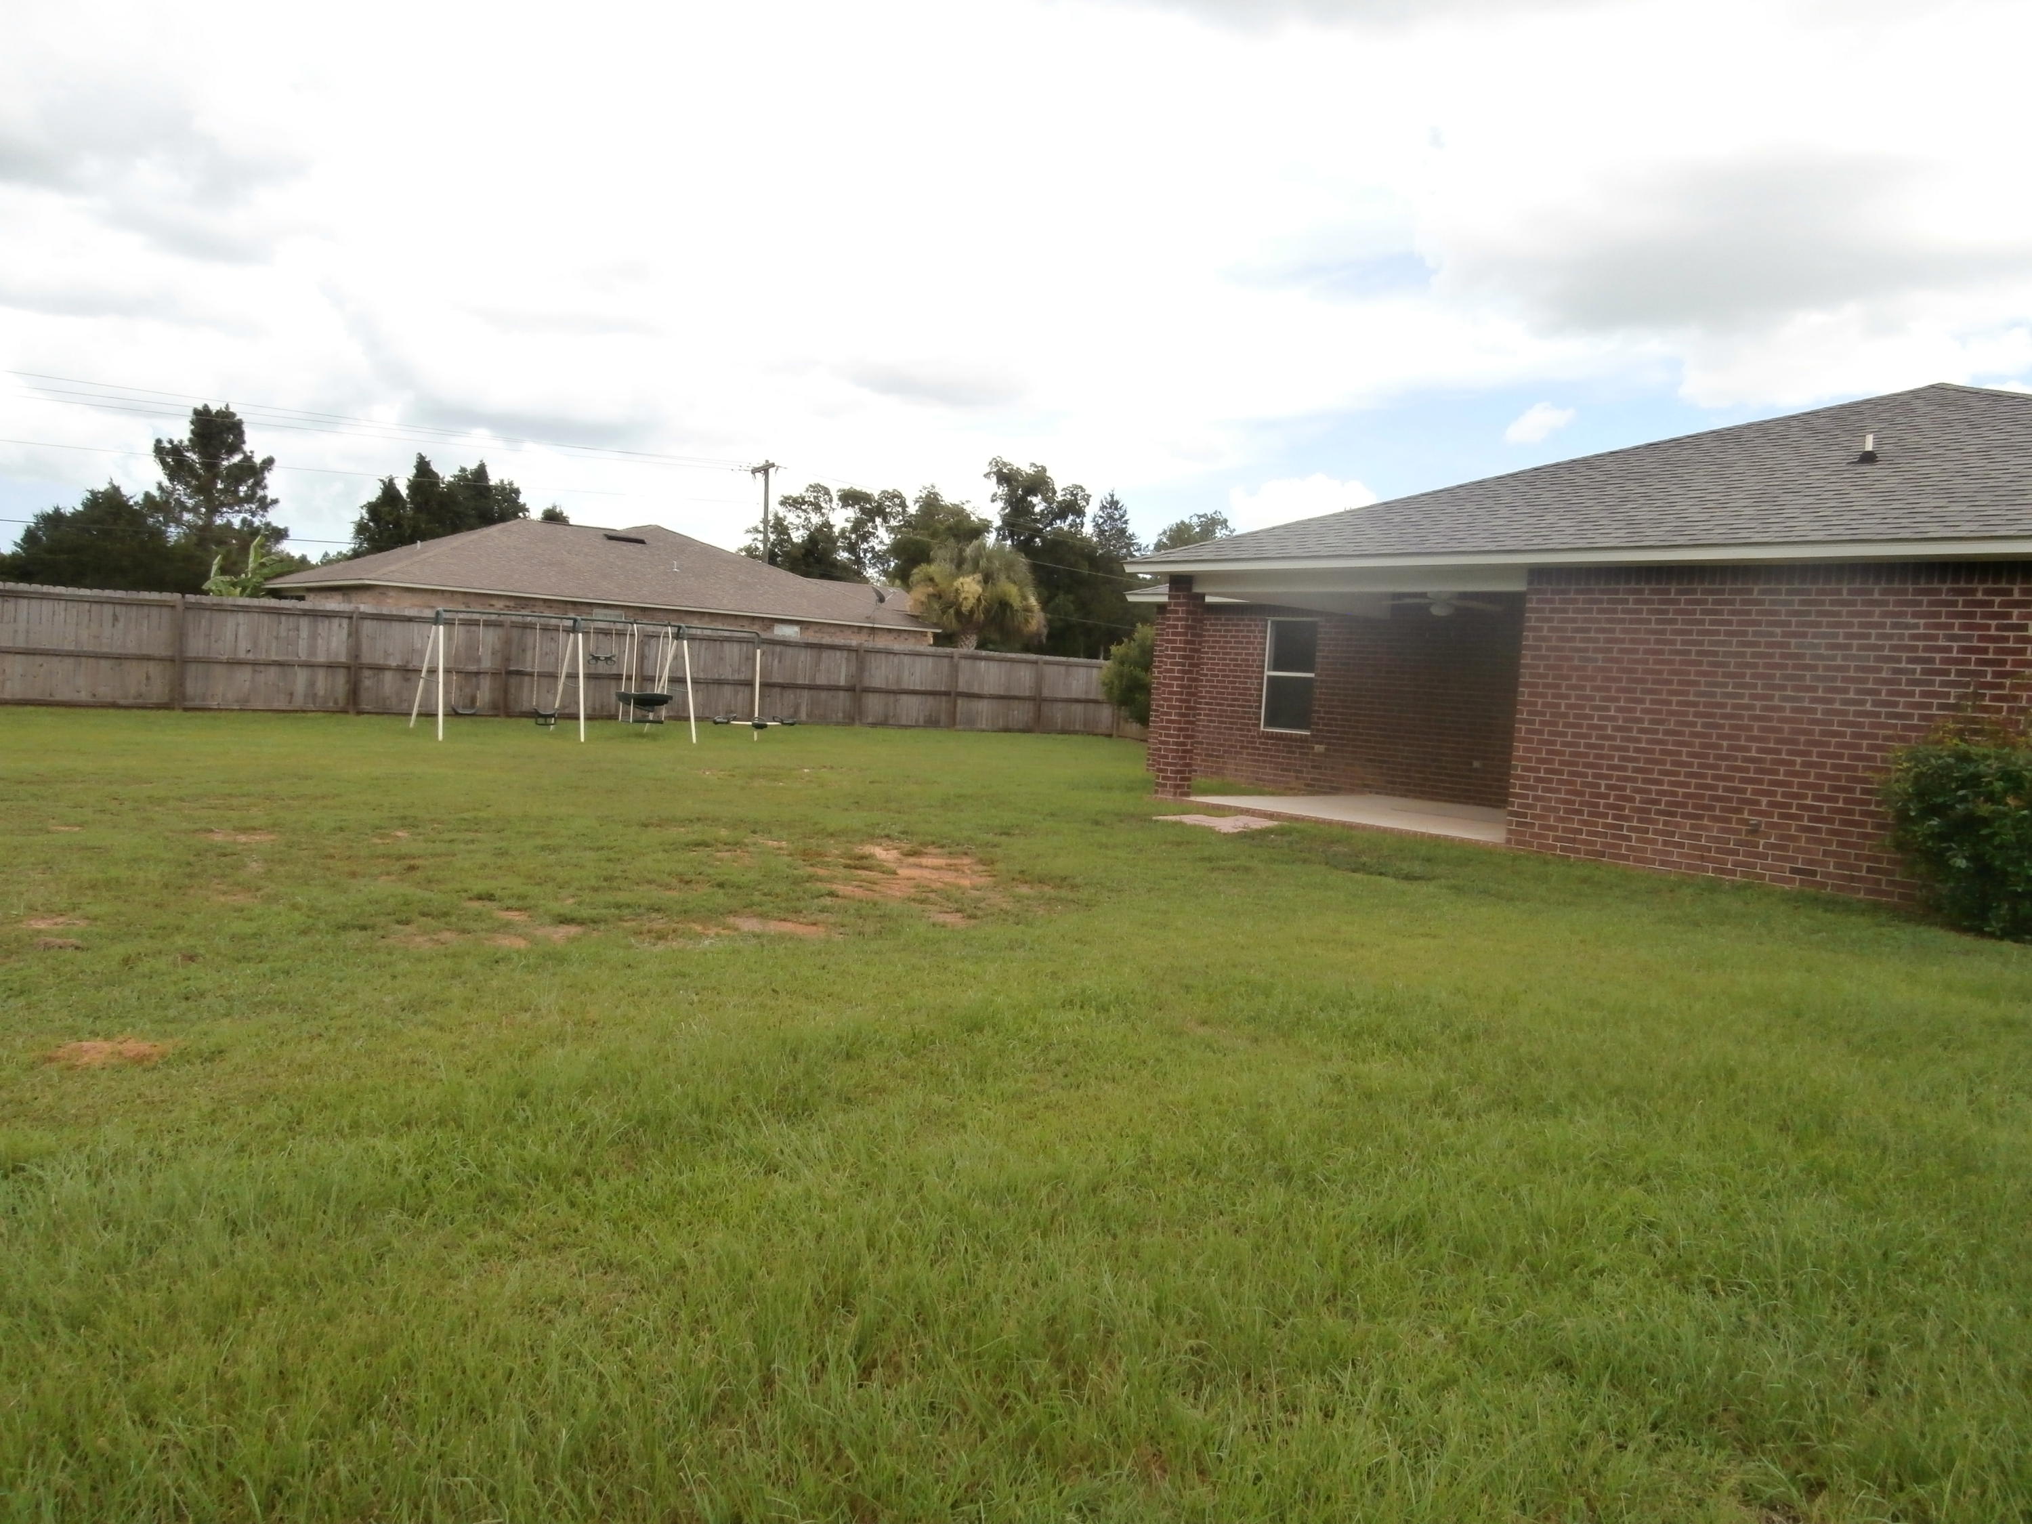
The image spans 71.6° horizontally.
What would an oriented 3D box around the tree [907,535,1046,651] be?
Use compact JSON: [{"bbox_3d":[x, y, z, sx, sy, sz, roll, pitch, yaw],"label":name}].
[{"bbox_3d":[-1.371,-4.184,43.171,4.200,5.360,4.200,3,4,0],"label":"tree"}]

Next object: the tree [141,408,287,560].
[{"bbox_3d":[-40.152,-11.679,70.386,6.700,12.100,6.700,3,4,0],"label":"tree"}]

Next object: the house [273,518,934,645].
[{"bbox_3d":[-13.660,-5.255,46.549,17.940,5.500,14.200,0,5,-39],"label":"house"}]

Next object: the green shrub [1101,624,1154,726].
[{"bbox_3d":[2.400,-1.264,24.576,2.100,2.370,2.100,3,4,0],"label":"green shrub"}]

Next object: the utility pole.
[{"bbox_3d":[-12.349,-9.205,68.343,0.400,10.750,2.440,2,4,-26],"label":"utility pole"}]

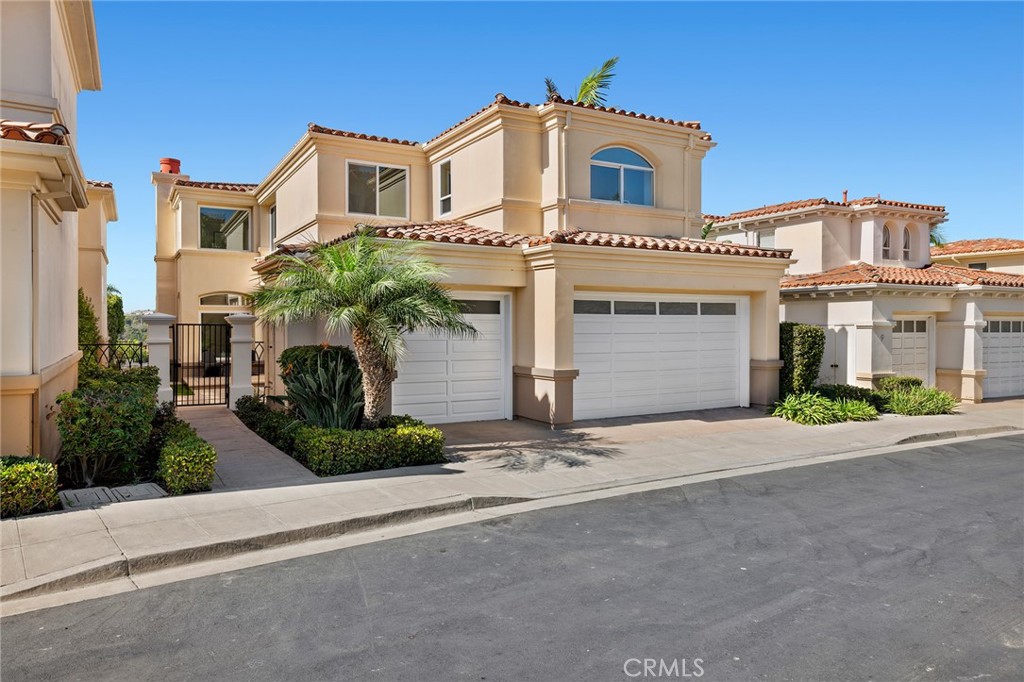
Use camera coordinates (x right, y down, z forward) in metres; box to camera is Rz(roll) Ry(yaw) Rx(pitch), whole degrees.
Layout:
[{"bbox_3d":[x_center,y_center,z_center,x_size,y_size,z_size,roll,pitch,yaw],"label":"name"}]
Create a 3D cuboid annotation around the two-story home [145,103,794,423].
[{"bbox_3d":[-3.840,-2.628,20.294,12.150,8.000,20.050,-1,2,-30],"label":"two-story home"}]

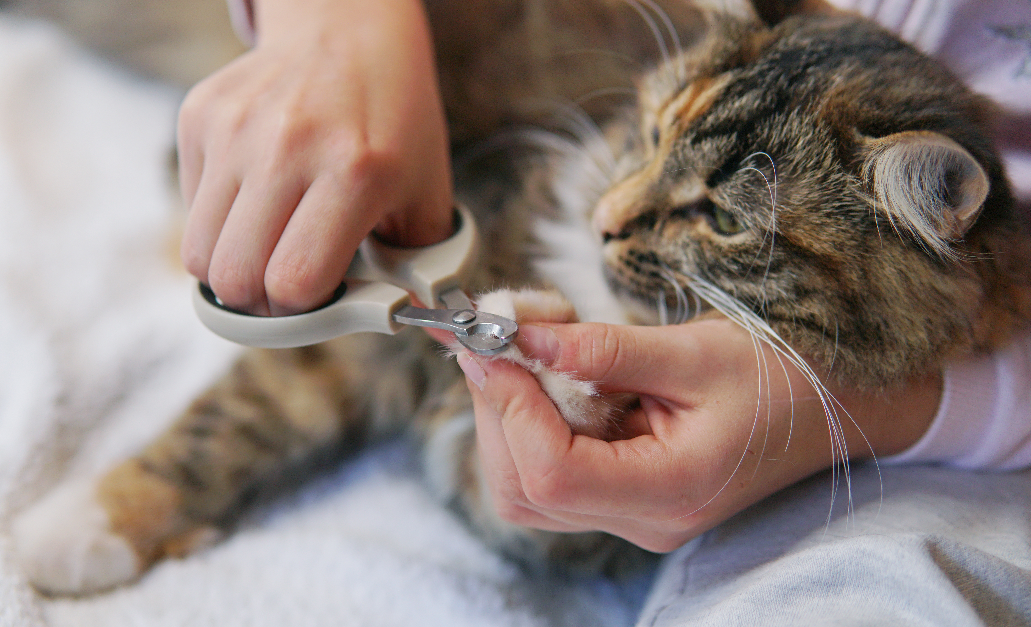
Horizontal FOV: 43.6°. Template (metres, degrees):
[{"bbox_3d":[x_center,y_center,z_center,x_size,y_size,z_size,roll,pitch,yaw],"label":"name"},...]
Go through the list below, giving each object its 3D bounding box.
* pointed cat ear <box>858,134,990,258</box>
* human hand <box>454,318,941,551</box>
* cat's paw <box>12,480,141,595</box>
[{"bbox_3d":[0.137,-0.041,0.430,0.040,0.044,0.028,51,35,14],"label":"pointed cat ear"},{"bbox_3d":[0.057,0.040,0.418,0.150,0.074,0.072,-6,32,-10],"label":"human hand"},{"bbox_3d":[-0.162,0.083,0.475,0.052,0.038,0.042,-19,37,-28],"label":"cat's paw"}]

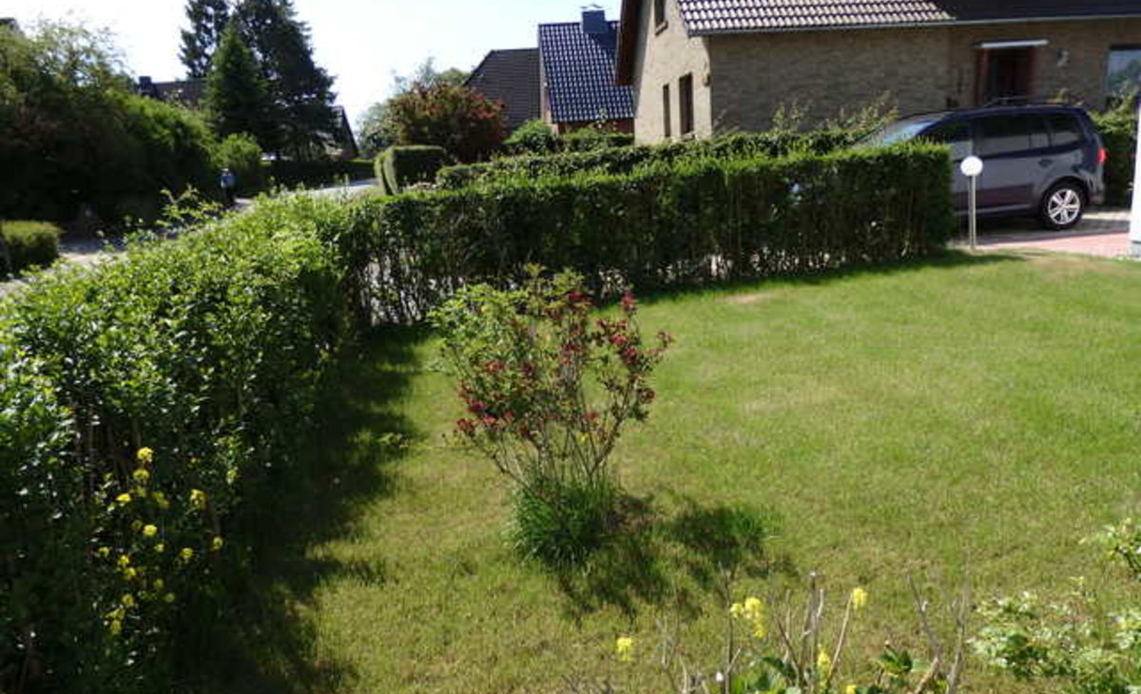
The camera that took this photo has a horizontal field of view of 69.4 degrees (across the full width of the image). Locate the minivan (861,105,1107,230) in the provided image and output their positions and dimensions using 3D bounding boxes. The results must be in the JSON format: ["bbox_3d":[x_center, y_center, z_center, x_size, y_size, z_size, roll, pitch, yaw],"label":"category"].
[{"bbox_3d":[5.200,-2.503,11.816,4.400,1.670,1.800,-5,13,-6],"label":"minivan"}]

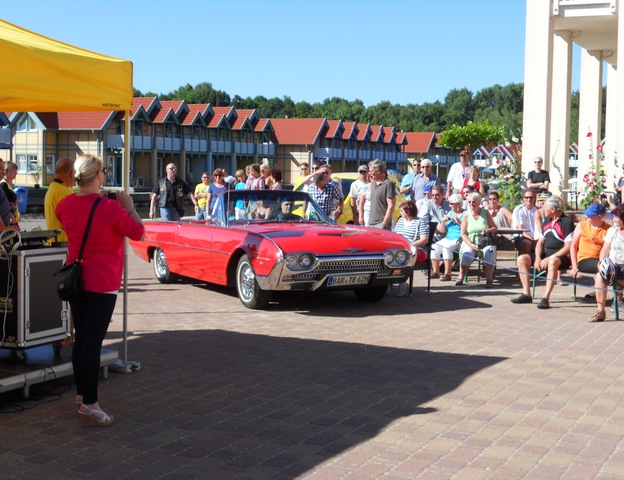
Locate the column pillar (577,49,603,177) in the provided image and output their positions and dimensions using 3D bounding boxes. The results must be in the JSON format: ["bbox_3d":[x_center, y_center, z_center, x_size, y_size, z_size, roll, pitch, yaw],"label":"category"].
[{"bbox_3d":[7.382,-2.762,26.656,0.500,4.600,0.500,3,4,26],"label":"column pillar"}]

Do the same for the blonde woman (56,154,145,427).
[{"bbox_3d":[-1.399,0.301,6.478,0.480,1.700,0.500,-2,5,-40],"label":"blonde woman"}]

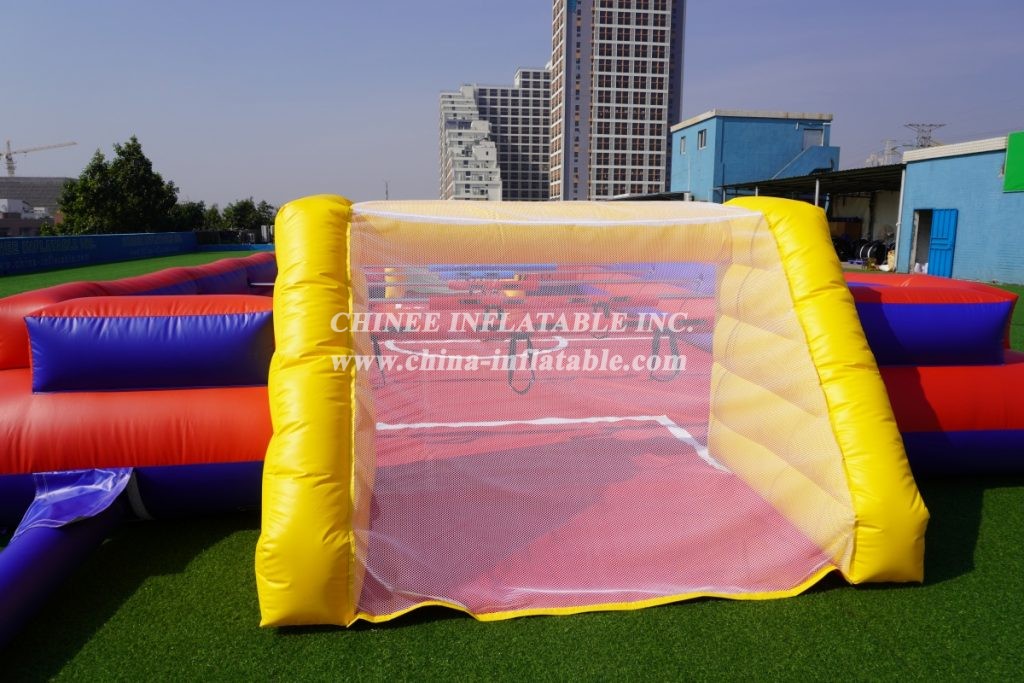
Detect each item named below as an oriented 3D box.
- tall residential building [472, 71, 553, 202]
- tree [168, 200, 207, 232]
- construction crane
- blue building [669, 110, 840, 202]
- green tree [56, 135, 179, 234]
[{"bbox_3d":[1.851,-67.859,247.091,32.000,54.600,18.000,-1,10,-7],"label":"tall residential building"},{"bbox_3d":[-24.409,-8.875,51.249,2.920,3.350,2.830,-1,10,-7],"label":"tree"},{"bbox_3d":[-200.214,-66.919,288.084,79.800,38.000,3.500,7,12,34],"label":"construction crane"},{"bbox_3d":[13.888,-9.221,40.846,7.000,7.700,6.800,-1,10,-7],"label":"blue building"},{"bbox_3d":[-22.758,-8.409,39.157,6.430,6.470,5.980,-1,10,-7],"label":"green tree"}]

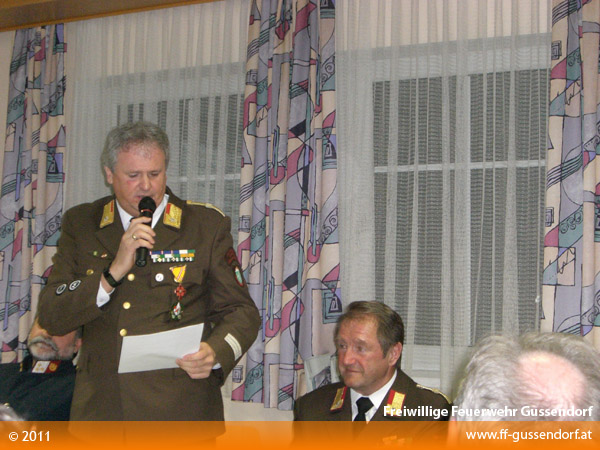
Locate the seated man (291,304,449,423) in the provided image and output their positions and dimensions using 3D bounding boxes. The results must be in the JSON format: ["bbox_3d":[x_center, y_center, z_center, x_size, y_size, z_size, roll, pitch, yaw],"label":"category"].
[{"bbox_3d":[0.140,0.840,3.030,0.560,1.280,0.760,-1,-1,22],"label":"seated man"}]

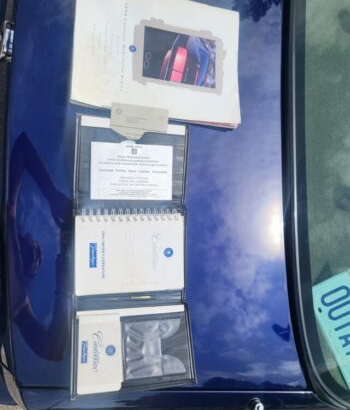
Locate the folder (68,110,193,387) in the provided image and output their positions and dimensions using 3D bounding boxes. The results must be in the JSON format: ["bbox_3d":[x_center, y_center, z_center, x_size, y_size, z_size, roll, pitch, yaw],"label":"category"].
[{"bbox_3d":[-0.067,0.077,0.608,0.203,0.030,0.460,1,82,-17],"label":"folder"}]

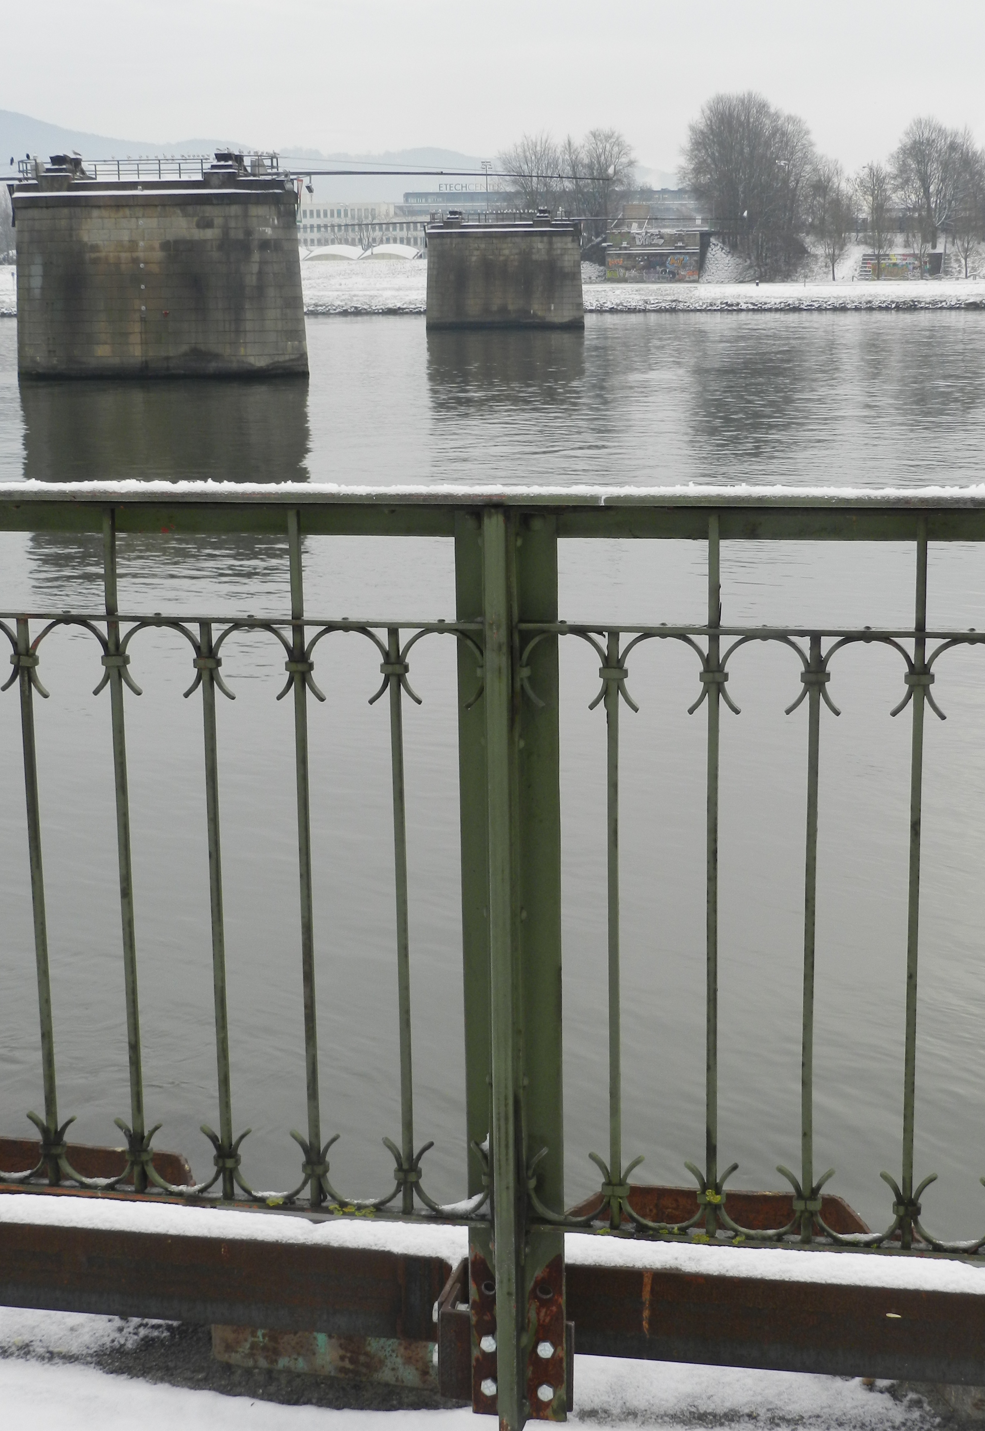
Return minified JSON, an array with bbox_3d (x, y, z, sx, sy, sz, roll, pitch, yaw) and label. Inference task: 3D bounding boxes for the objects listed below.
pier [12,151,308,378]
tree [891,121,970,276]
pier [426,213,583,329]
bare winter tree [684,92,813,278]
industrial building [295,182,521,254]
[{"bbox_3d":[-13.997,-19.294,94.471,12.000,9.250,4.200,1,12,11],"label":"pier"},{"bbox_3d":[56.606,-67.436,283.000,9.637,18.992,10.000,-1,11,0],"label":"tree"},{"bbox_3d":[1.058,-35.926,176.337,12.000,9.250,4.200,1,12,11],"label":"pier"},{"bbox_3d":[33.257,-68.689,284.000,16.074,23.232,15.000,-1,11,0],"label":"bare winter tree"},{"bbox_3d":[-21.329,-123.201,550.000,58.093,19.926,32.000,-2,11,-7],"label":"industrial building"}]

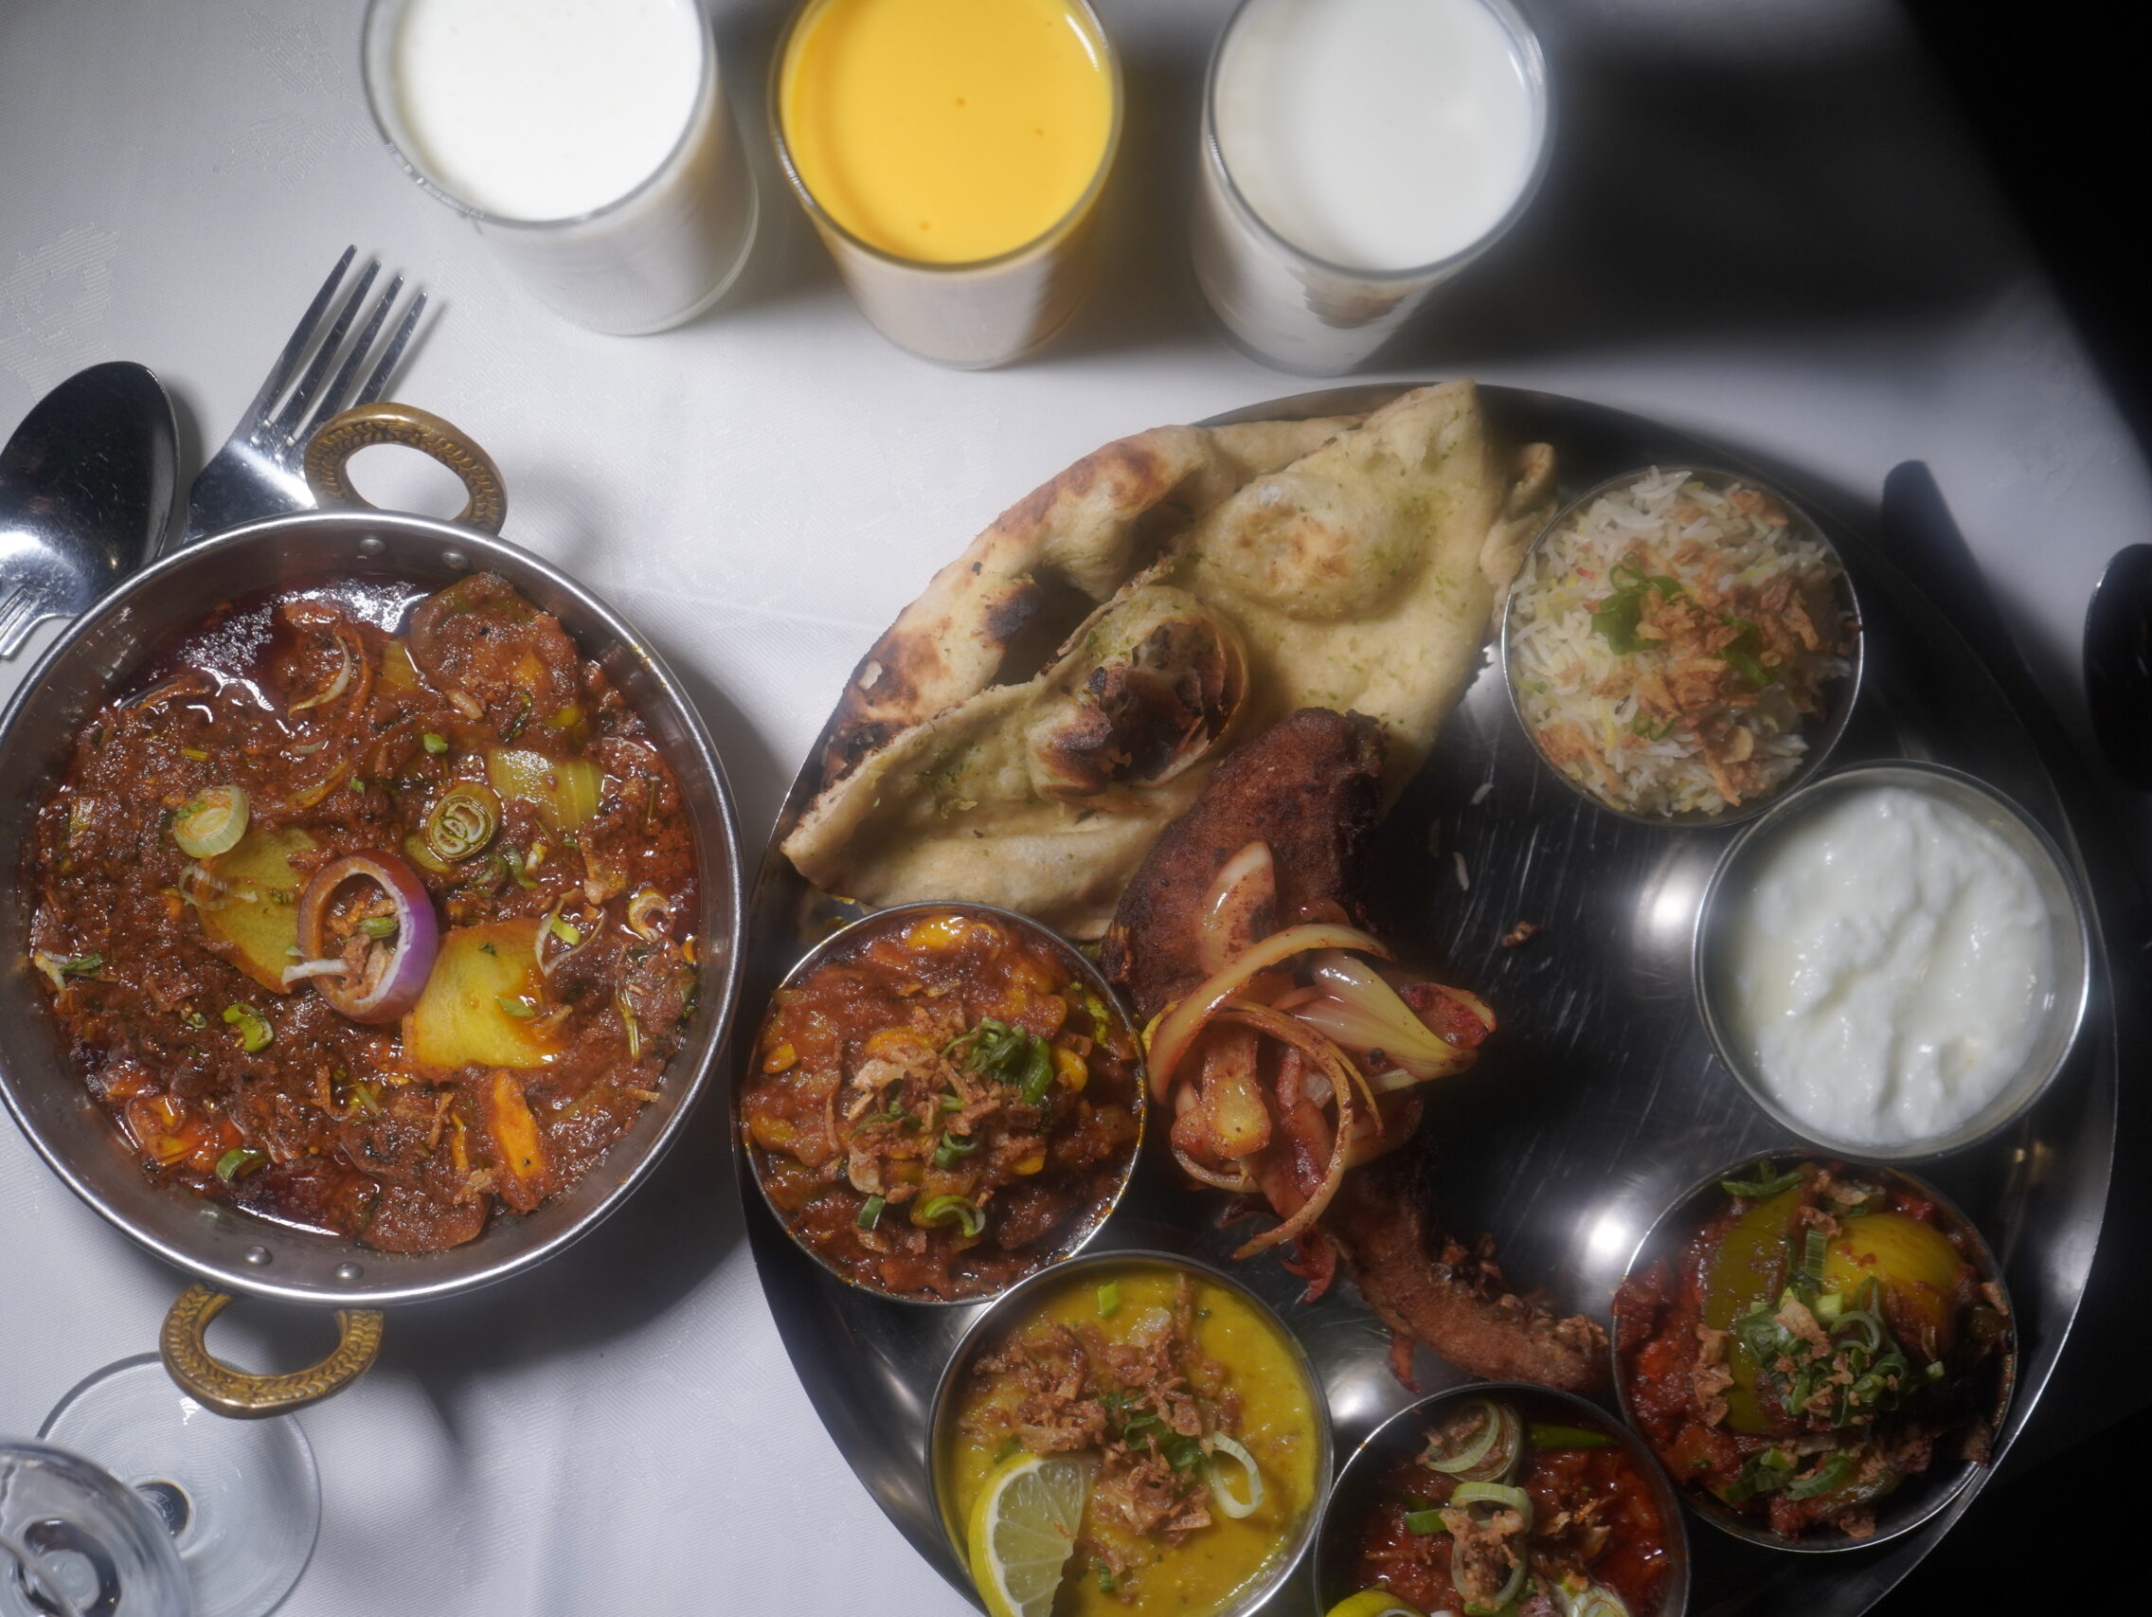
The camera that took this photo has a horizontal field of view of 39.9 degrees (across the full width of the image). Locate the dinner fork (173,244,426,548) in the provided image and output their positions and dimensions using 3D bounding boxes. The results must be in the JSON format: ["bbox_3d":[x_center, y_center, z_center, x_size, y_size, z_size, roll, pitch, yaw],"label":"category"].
[{"bbox_3d":[-0.220,-0.048,0.714,0.026,0.021,0.196,34,88,1],"label":"dinner fork"}]

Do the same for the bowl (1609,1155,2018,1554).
[{"bbox_3d":[0.168,0.124,0.693,0.092,0.042,0.092,0,88,0],"label":"bowl"}]

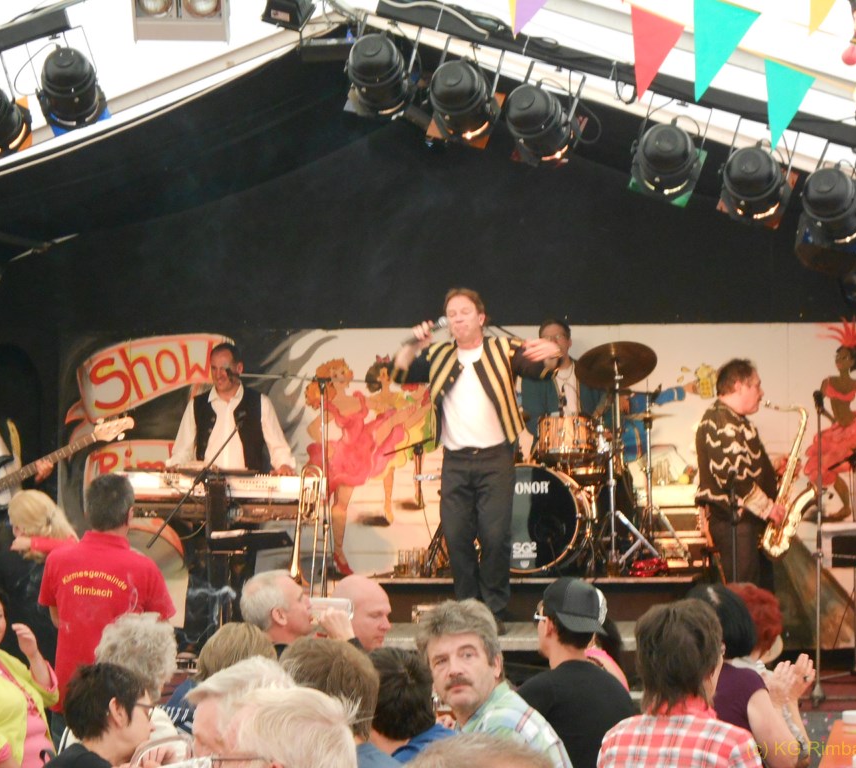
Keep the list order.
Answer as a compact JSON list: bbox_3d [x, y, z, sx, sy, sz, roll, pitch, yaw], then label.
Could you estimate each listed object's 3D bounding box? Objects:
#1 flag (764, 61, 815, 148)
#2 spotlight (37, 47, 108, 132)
[{"bbox_3d":[1.291,-0.996,9.800,0.200,0.300,0.020,14,-1,6],"label":"flag"},{"bbox_3d":[-1.409,-1.163,10.900,0.260,0.250,0.280,-15,-36,-4],"label":"spotlight"}]

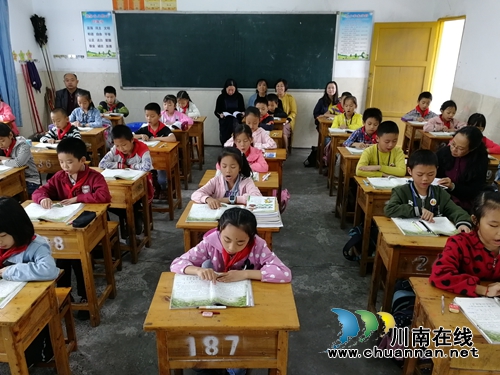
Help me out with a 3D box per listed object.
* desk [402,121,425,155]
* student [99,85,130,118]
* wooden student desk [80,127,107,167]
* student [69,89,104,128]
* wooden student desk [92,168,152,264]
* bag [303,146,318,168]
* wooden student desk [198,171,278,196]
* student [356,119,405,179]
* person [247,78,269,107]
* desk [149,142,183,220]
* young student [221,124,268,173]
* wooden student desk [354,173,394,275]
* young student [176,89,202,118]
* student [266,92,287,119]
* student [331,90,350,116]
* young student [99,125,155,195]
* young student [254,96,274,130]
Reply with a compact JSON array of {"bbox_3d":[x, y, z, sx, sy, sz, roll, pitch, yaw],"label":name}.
[{"bbox_3d":[2.412,-0.509,5.330,0.600,0.753,0.380,1,21,4],"label":"desk"},{"bbox_3d":[-1.997,-0.947,5.882,0.470,1.130,0.580,1,21,2],"label":"student"},{"bbox_3d":[-2.049,-0.339,4.824,0.600,0.736,0.370,1,21,2],"label":"wooden student desk"},{"bbox_3d":[-2.131,-0.633,5.062,0.500,1.190,0.640,1,21,3],"label":"student"},{"bbox_3d":[-1.203,0.242,3.369,0.618,0.763,0.381,3,22,6],"label":"wooden student desk"},{"bbox_3d":[0.929,-0.474,5.872,0.270,0.310,0.230,7,22,19],"label":"bag"},{"bbox_3d":[-0.076,0.282,3.264,0.609,0.750,0.381,1,21,3],"label":"wooden student desk"},{"bbox_3d":[1.086,0.013,3.380,0.447,1.182,0.579,1,21,3],"label":"student"},{"bbox_3d":[0.176,-1.115,6.223,0.474,1.205,0.680,1,21,4],"label":"person"},{"bbox_3d":[-1.067,-0.071,4.167,0.618,0.763,0.381,2,21,4],"label":"desk"},{"bbox_3d":[-0.072,0.007,3.433,0.453,1.154,0.567,1,21,4],"label":"young student"},{"bbox_3d":[1.165,0.318,3.177,0.618,0.763,0.381,0,21,-1],"label":"wooden student desk"},{"bbox_3d":[-0.967,-0.903,5.894,0.457,1.076,0.589,1,21,3],"label":"young student"},{"bbox_3d":[0.309,-0.784,5.534,0.433,1.092,0.567,1,21,4],"label":"student"},{"bbox_3d":[1.267,-0.788,5.532,0.433,1.102,0.567,2,22,6],"label":"student"},{"bbox_3d":[-1.057,-0.013,3.465,0.470,1.090,0.580,1,21,2],"label":"young student"},{"bbox_3d":[0.120,-0.558,4.912,0.450,1.100,0.580,1,21,2],"label":"young student"}]

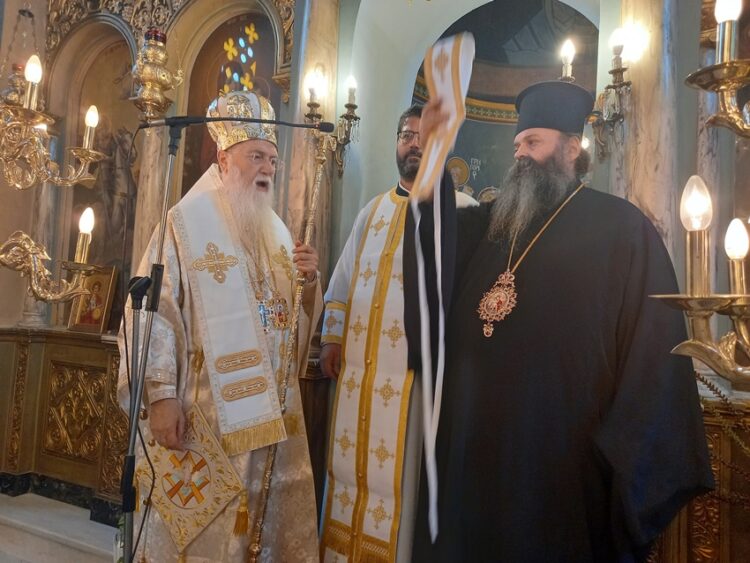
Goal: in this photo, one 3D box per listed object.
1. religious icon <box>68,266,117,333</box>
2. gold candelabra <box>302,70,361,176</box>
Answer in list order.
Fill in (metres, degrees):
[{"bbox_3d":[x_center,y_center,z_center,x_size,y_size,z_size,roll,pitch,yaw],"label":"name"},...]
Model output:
[{"bbox_3d":[-1.653,0.101,3.190,0.286,0.391,0.038,2,-11,25],"label":"religious icon"},{"bbox_3d":[-0.199,-0.732,2.535,0.290,0.465,0.180,2,-3,22],"label":"gold candelabra"}]

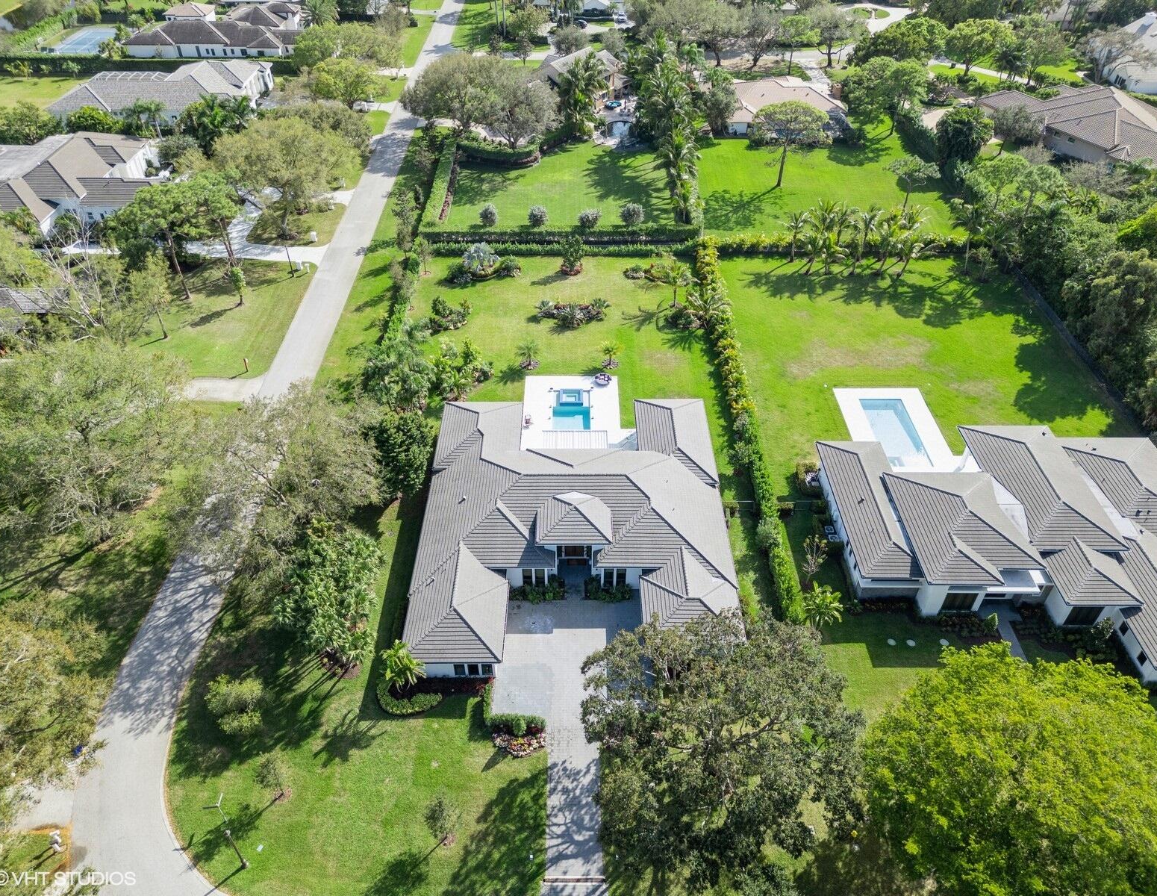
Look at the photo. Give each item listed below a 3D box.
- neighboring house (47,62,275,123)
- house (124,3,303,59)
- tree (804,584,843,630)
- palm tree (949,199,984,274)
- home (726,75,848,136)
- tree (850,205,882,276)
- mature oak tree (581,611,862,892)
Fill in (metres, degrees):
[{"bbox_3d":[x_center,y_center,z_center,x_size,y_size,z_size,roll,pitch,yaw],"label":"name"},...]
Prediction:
[{"bbox_3d":[-86.000,-74.840,171.730,38.500,7.500,24.500,0,41,0],"label":"neighboring house"},{"bbox_3d":[-88.000,-106.470,208.500,43.000,7.500,30.000,0,41,0],"label":"house"},{"bbox_3d":[20.900,13.970,70.710,3.500,4.600,3.500,0,41,0],"label":"tree"},{"bbox_3d":[55.000,-28.940,116.770,4.800,9.600,4.800,0,41,0],"label":"palm tree"},{"bbox_3d":[40.800,-71.010,168.430,25.500,6.000,26.500,0,41,0],"label":"home"},{"bbox_3d":[40.200,-29.530,117.450,4.300,9.600,4.300,0,41,0],"label":"tree"},{"bbox_3d":[9.700,20.570,57.660,18.700,11.600,18.300,0,41,0],"label":"mature oak tree"}]

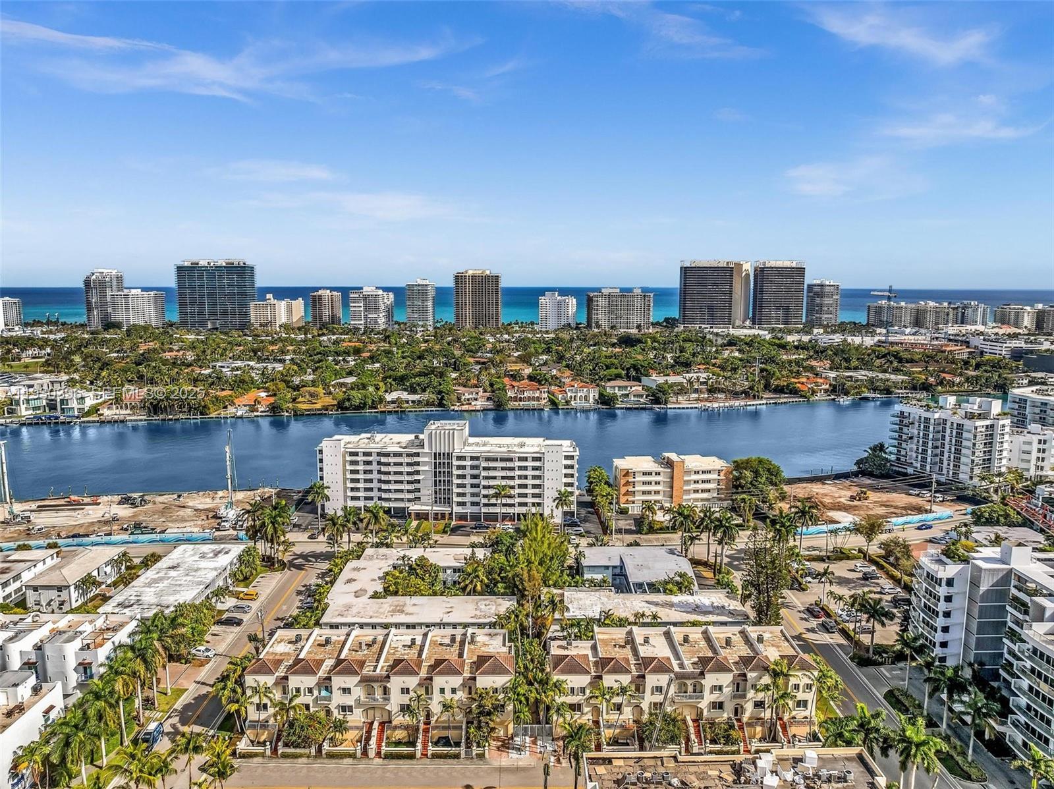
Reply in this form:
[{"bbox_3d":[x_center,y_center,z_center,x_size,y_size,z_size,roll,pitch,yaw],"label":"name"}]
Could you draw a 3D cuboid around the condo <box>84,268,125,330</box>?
[{"bbox_3d":[-563.138,-125.094,972.759,34.090,81.520,33.000,0,9,2],"label":"condo"}]

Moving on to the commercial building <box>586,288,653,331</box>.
[{"bbox_3d":[126.690,-114.640,999.050,85.460,60.500,30.000,-1,9,-8],"label":"commercial building"}]

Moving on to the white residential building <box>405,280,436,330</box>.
[{"bbox_3d":[-140.780,-118.200,978.370,35.620,72.500,27.000,0,9,0],"label":"white residential building"}]

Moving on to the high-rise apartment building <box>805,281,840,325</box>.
[{"bbox_3d":[430.980,-130.420,1067.350,32.320,72.670,38.000,-1,9,-6],"label":"high-rise apartment building"}]

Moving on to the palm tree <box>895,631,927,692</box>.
[{"bbox_3d":[61.673,42.942,117.604,5.100,10.220,5.100,0,9,0],"label":"palm tree"}]

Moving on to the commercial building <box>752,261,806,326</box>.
[{"bbox_3d":[356.080,-139.580,1040.710,65.740,98.410,26.000,-1,9,-6],"label":"commercial building"}]

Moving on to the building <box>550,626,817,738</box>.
[{"bbox_3d":[23.564,44.805,116.286,39.300,10.800,15.400,0,9,0],"label":"building"}]

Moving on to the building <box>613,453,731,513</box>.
[{"bbox_3d":[42.477,25.525,215.455,33.140,15.300,13.500,-1,9,-5],"label":"building"}]

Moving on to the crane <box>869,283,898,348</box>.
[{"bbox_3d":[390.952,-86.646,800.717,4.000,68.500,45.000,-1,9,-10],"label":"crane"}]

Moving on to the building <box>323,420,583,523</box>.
[{"bbox_3d":[-21.966,21.588,213.833,74.000,27.300,17.000,1,9,5],"label":"building"}]

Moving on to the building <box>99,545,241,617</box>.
[{"bbox_3d":[-72.000,40.620,150.950,15.200,6.200,36.300,0,9,-1],"label":"building"}]

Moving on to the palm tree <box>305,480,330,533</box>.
[{"bbox_3d":[-56.592,30.334,199.090,6.000,14.200,6.000,0,9,0],"label":"palm tree"}]

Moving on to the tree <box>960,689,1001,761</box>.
[{"bbox_3d":[61.170,45.240,99.807,5.400,11.000,5.400,0,9,0],"label":"tree"}]

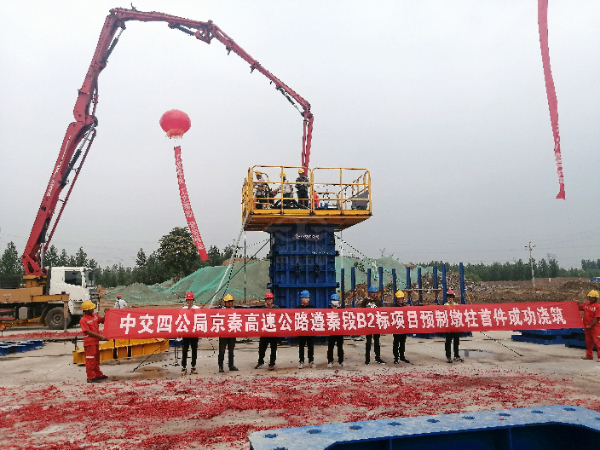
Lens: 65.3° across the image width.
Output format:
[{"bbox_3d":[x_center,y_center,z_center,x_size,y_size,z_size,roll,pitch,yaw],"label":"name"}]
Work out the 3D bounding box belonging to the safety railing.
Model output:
[{"bbox_3d":[0.042,-0.796,15.934,3.708,1.450,3.754,0,-6,-10],"label":"safety railing"}]

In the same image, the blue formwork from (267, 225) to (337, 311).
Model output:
[{"bbox_3d":[0.103,2.023,16.187,2.250,3.860,1.900,0,-7,-9],"label":"blue formwork"}]

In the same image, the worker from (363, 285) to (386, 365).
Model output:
[{"bbox_3d":[1.857,2.503,11.669,0.550,1.820,0.360,0,-7,-5],"label":"worker"}]

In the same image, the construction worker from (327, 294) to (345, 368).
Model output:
[{"bbox_3d":[0.848,2.518,11.182,0.460,1.740,0.340,0,-6,-5],"label":"construction worker"}]

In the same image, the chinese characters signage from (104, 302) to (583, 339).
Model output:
[{"bbox_3d":[1.326,2.183,10.724,11.165,0.720,0.150,0,-6,-7],"label":"chinese characters signage"}]

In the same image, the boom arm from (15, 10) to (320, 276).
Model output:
[{"bbox_3d":[-6.443,-3.935,19.536,15.383,11.971,1.100,-4,-7,27],"label":"boom arm"}]

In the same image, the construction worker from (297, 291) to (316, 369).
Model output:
[{"bbox_3d":[0.156,2.499,11.205,0.480,1.800,0.340,0,-6,-3],"label":"construction worker"}]

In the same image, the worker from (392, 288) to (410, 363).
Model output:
[{"bbox_3d":[2.504,2.526,11.598,0.490,1.740,0.360,0,-7,-5],"label":"worker"}]

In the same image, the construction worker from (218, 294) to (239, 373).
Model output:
[{"bbox_3d":[-1.654,2.494,10.826,0.520,1.740,0.360,0,-7,-5],"label":"construction worker"}]

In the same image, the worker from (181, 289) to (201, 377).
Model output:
[{"bbox_3d":[-2.497,2.463,10.670,0.520,1.790,0.360,0,-7,-5],"label":"worker"}]

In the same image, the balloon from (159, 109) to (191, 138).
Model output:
[{"bbox_3d":[-9.193,-7.519,34.500,2.300,2.150,2.300,-1,-6,0],"label":"balloon"}]

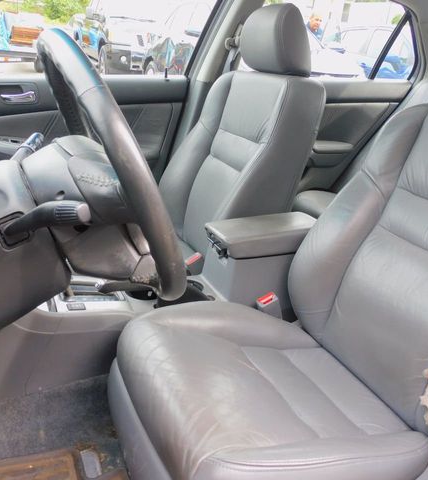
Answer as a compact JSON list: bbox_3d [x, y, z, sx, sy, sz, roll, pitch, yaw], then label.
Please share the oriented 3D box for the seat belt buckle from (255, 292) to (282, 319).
[{"bbox_3d":[0.130,0.168,1.224,0.055,0.070,0.030,-20,29,-19],"label":"seat belt buckle"}]

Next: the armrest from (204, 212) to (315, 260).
[{"bbox_3d":[0.122,-0.008,1.294,0.265,0.056,0.147,-8,25,-25],"label":"armrest"}]

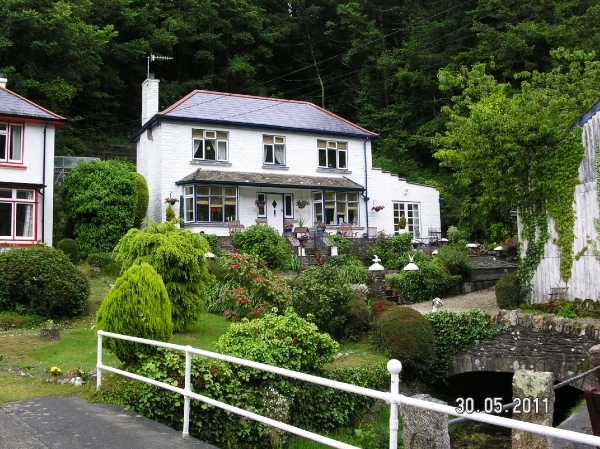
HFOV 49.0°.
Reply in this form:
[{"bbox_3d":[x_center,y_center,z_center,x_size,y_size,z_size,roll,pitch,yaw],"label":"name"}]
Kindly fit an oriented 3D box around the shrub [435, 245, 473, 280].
[{"bbox_3d":[5.282,1.265,22.500,1.250,1.200,1.200,0,-3,0],"label":"shrub"}]

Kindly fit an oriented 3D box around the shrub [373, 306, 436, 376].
[{"bbox_3d":[1.812,2.009,11.300,1.065,1.238,1.065,-1,-5,0],"label":"shrub"}]

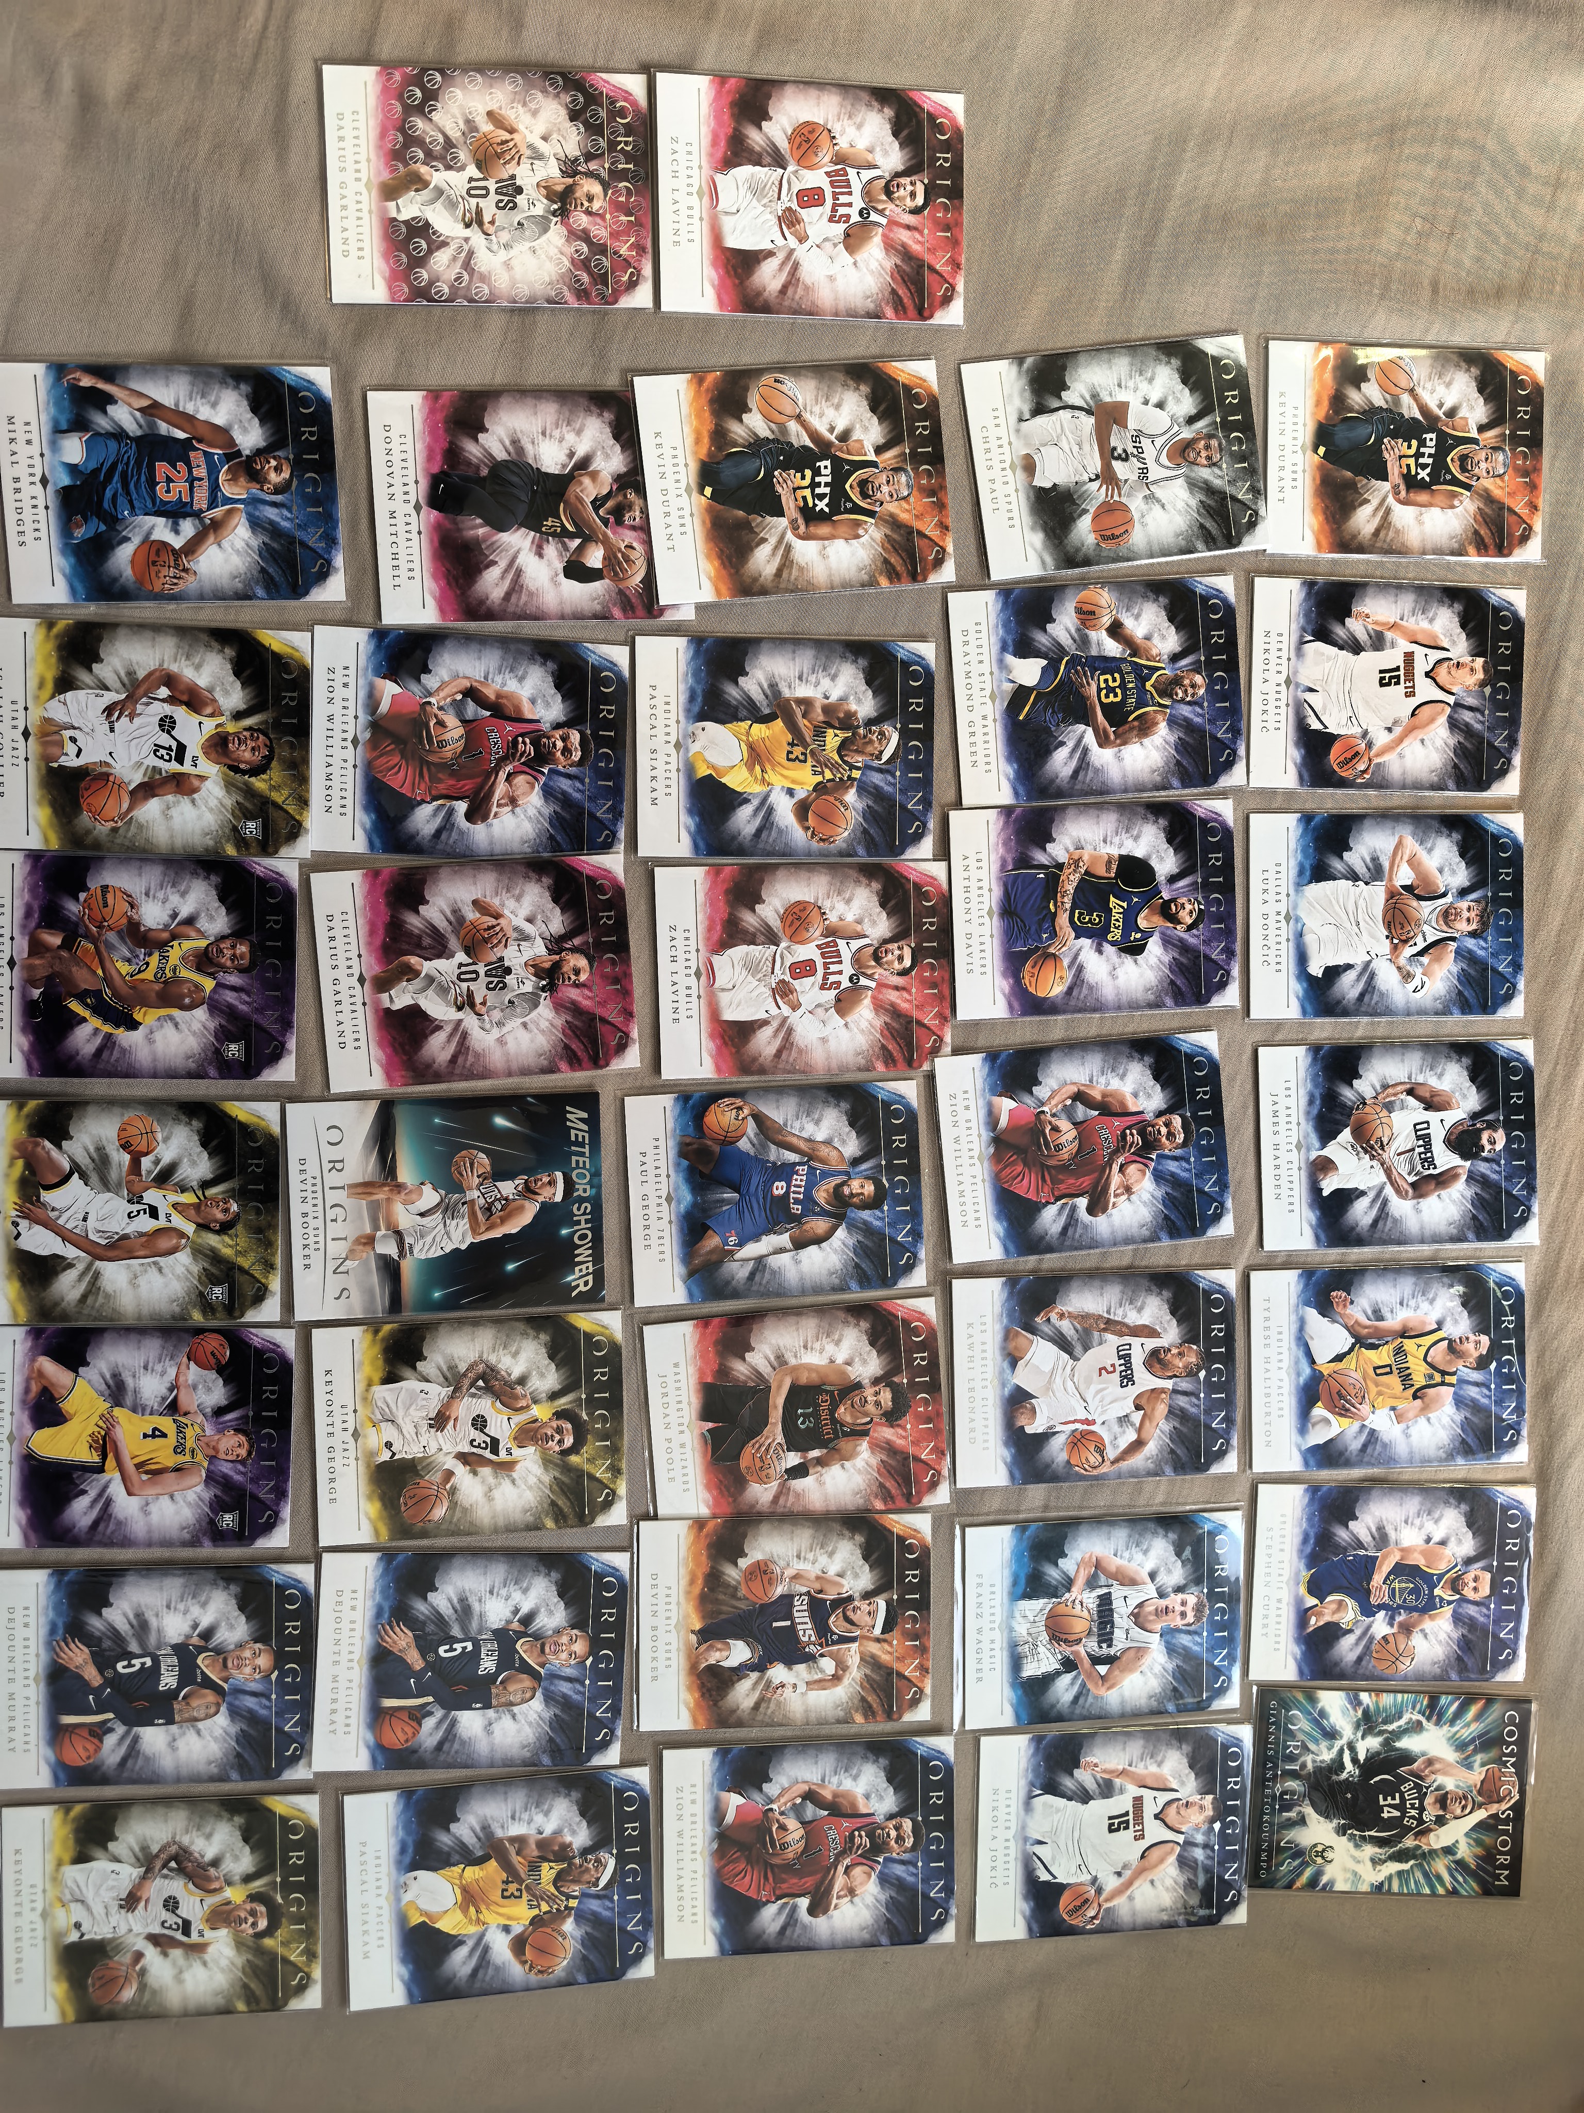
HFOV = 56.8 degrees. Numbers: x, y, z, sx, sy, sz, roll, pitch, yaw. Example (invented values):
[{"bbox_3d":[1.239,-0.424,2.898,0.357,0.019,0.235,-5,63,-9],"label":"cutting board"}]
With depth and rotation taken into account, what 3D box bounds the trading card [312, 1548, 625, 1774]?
[{"bbox_3d":[-0.094,0.178,0.432,0.089,0.001,0.064,3,91,-8],"label":"trading card"}]

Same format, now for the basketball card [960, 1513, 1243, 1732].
[{"bbox_3d":[0.098,0.176,0.457,0.089,0.001,0.064,-1,93,-7],"label":"basketball card"}]

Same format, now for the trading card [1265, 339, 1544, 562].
[{"bbox_3d":[0.190,-0.187,0.453,0.089,0.001,0.064,-1,92,-5],"label":"trading card"}]

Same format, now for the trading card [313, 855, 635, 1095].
[{"bbox_3d":[-0.091,-0.025,0.427,0.089,0.001,0.064,-5,93,-7],"label":"trading card"}]

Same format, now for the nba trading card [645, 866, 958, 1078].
[{"bbox_3d":[0.004,-0.026,0.441,0.089,0.001,0.064,-2,93,-7],"label":"nba trading card"}]

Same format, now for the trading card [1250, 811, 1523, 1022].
[{"bbox_3d":[0.186,-0.044,0.458,0.089,0.001,0.064,-1,92,-5],"label":"trading card"}]

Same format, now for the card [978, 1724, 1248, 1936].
[{"bbox_3d":[0.102,0.244,0.461,0.089,0.001,0.064,1,91,-8],"label":"card"}]

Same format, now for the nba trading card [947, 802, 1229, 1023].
[{"bbox_3d":[0.093,-0.045,0.447,0.089,0.001,0.064,-3,93,-7],"label":"nba trading card"}]

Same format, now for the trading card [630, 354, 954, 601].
[{"bbox_3d":[0.002,-0.168,0.429,0.089,0.001,0.064,-7,94,-6],"label":"trading card"}]

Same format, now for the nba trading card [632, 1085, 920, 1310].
[{"bbox_3d":[-0.005,0.041,0.444,0.089,0.001,0.064,-3,93,-6],"label":"nba trading card"}]

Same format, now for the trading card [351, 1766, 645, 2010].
[{"bbox_3d":[-0.086,0.246,0.434,0.089,0.001,0.064,-2,92,-8],"label":"trading card"}]

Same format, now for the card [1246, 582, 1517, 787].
[{"bbox_3d":[0.185,-0.114,0.452,0.089,0.001,0.064,0,92,-7],"label":"card"}]

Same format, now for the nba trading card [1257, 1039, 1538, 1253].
[{"bbox_3d":[0.189,0.028,0.455,0.089,0.001,0.064,-1,90,-5],"label":"nba trading card"}]

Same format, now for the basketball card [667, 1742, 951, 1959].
[{"bbox_3d":[0.006,0.240,0.446,0.089,0.001,0.064,0,91,-5],"label":"basketball card"}]

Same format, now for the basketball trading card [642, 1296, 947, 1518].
[{"bbox_3d":[0.002,0.108,0.442,0.089,0.001,0.064,-4,92,-7],"label":"basketball trading card"}]

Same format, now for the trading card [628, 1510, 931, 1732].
[{"bbox_3d":[-0.002,0.172,0.446,0.089,0.001,0.064,0,91,-5],"label":"trading card"}]

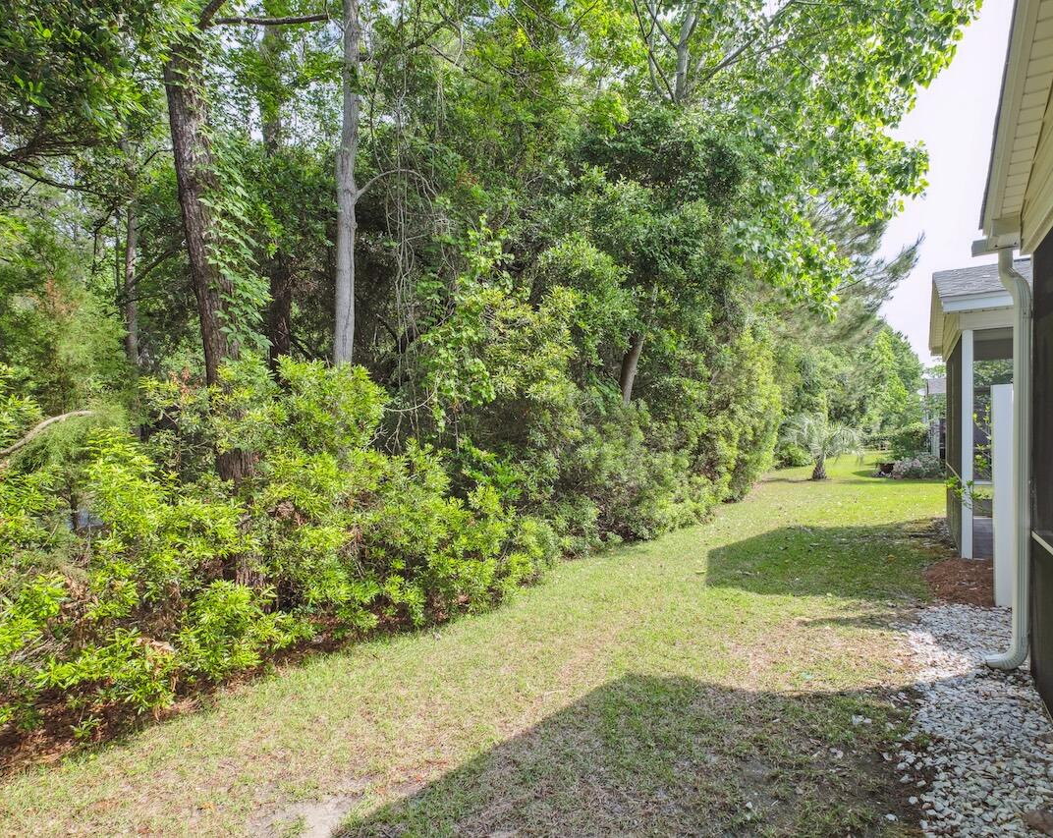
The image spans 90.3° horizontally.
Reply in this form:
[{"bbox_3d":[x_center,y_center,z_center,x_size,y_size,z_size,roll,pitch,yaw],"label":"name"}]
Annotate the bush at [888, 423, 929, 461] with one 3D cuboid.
[{"bbox_3d":[12.038,0.774,16.500,1.150,1.350,1.200,0,0,36],"label":"bush"}]

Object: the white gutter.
[{"bbox_3d":[2.971,0.237,3.234,0.187,2.547,0.090,0,0,36],"label":"white gutter"}]

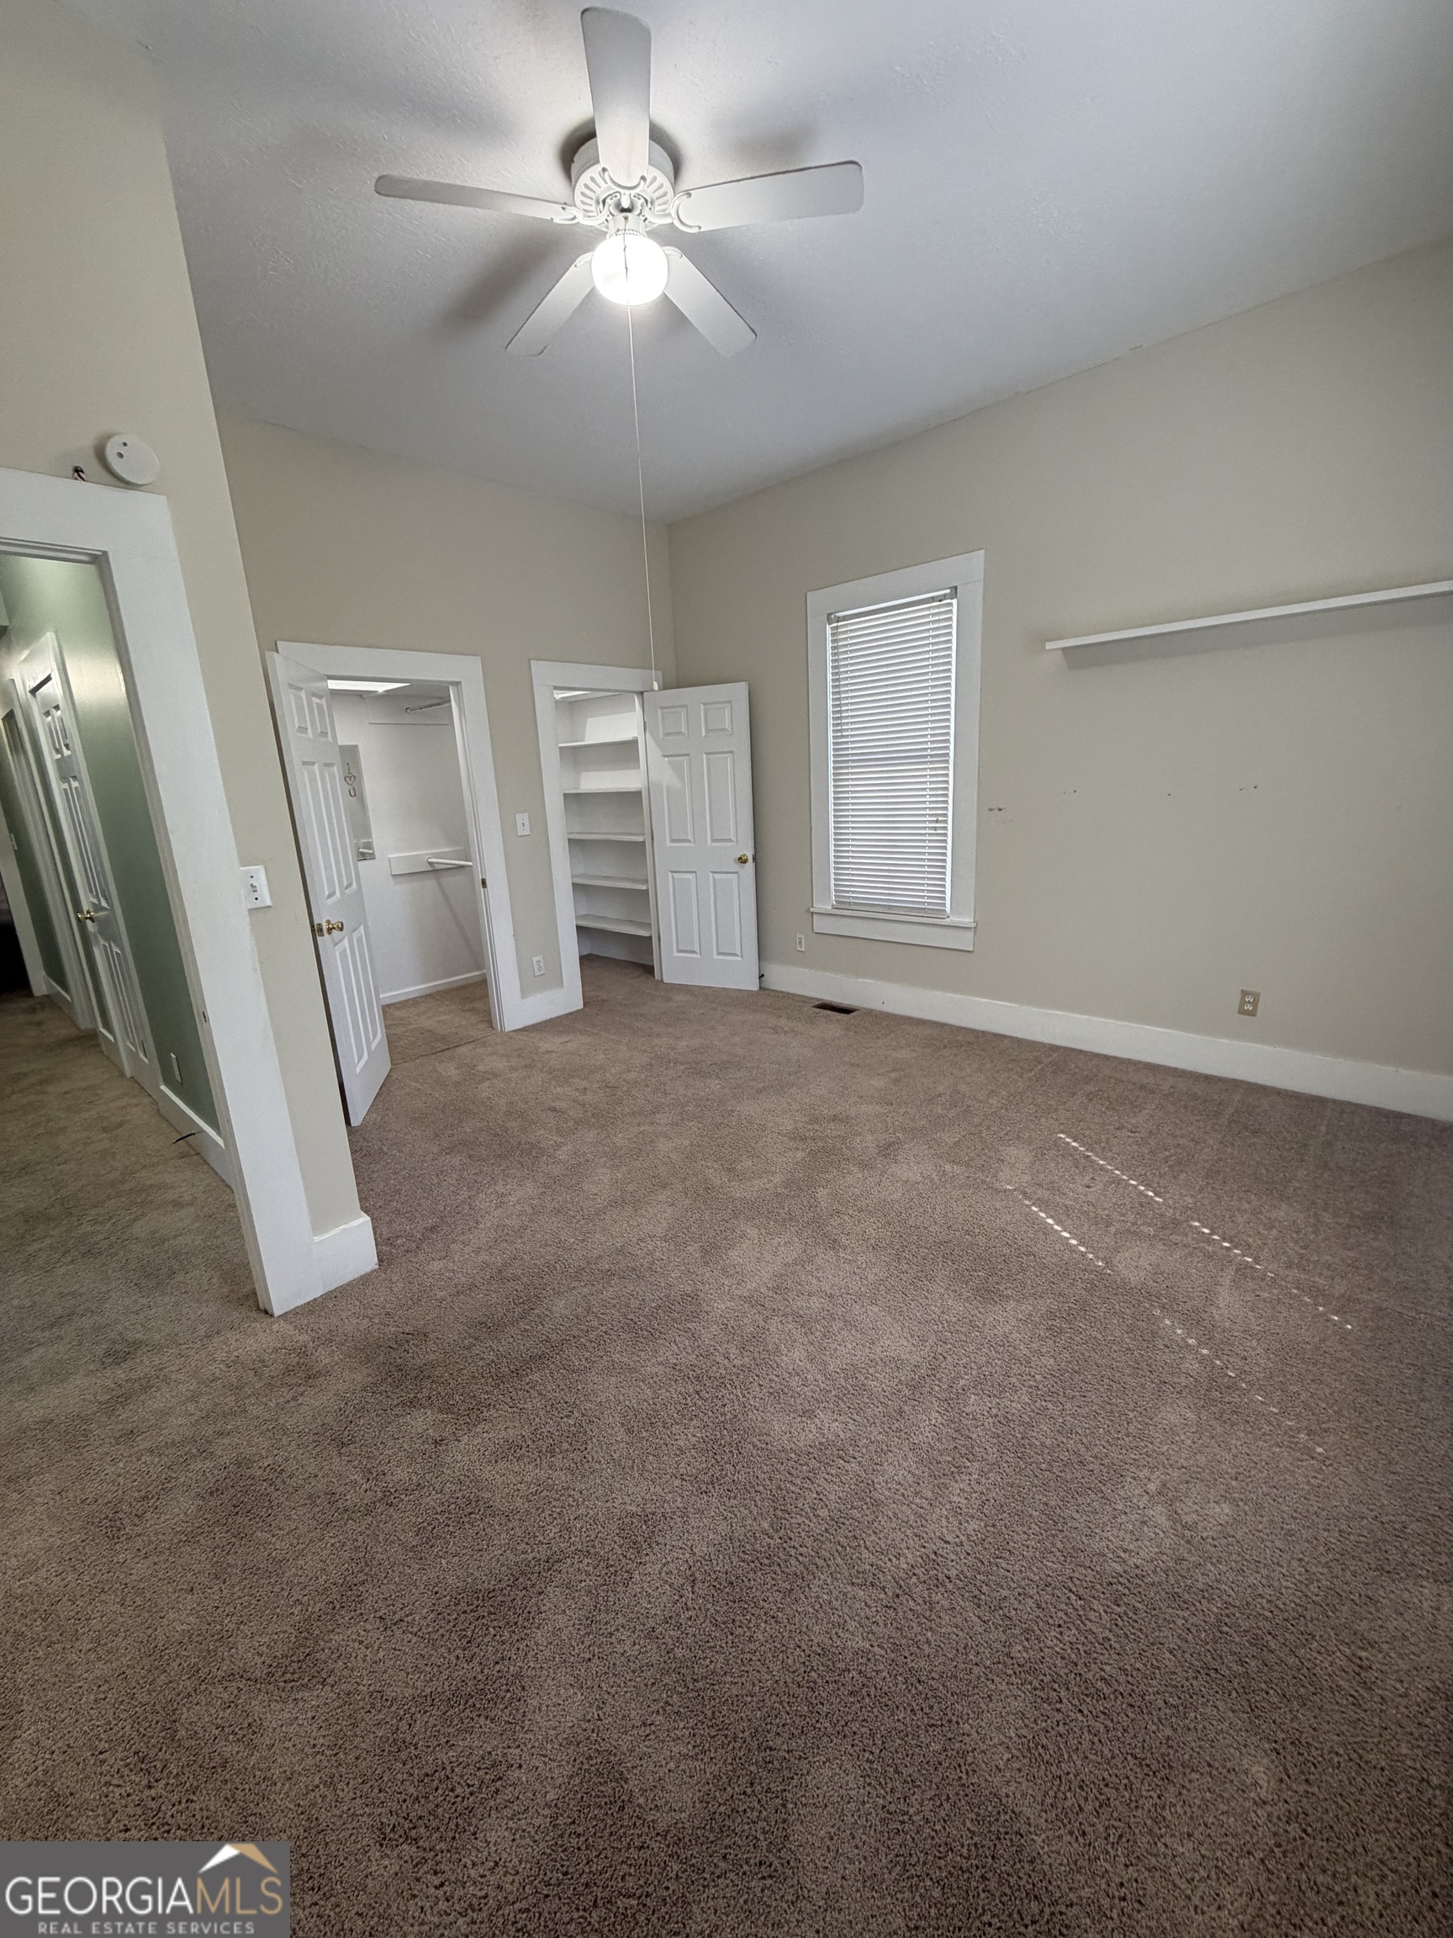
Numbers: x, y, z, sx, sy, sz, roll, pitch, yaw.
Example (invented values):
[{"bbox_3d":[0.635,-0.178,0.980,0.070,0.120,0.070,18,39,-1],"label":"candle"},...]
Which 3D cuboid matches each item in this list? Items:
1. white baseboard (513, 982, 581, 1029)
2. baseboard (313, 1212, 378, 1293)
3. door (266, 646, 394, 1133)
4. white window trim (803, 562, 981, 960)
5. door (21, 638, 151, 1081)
[{"bbox_3d":[-1.168,0.240,5.073,0.025,0.171,0.513,10,19,41],"label":"white baseboard"},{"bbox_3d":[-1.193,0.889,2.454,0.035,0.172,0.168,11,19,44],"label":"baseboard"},{"bbox_3d":[-1.825,-0.349,3.696,0.036,2.014,0.786,-6,14,-12],"label":"door"},{"bbox_3d":[0.936,-1.150,4.484,1.109,2.031,0.055,10,19,41],"label":"white window trim"},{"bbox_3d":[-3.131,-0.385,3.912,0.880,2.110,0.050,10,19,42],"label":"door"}]

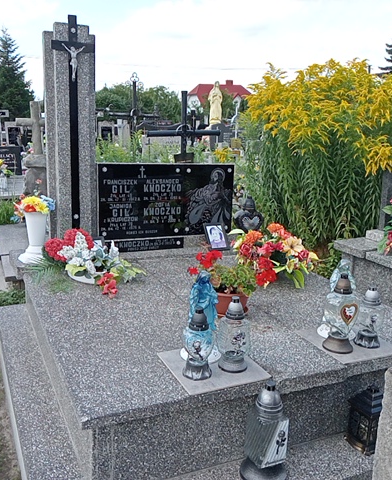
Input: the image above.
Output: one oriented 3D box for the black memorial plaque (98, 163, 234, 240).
[{"bbox_3d":[-0.183,-0.274,3.598,1.012,0.510,0.052,-4,14,-24],"label":"black memorial plaque"}]

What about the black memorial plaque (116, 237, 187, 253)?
[{"bbox_3d":[-0.364,0.042,3.572,0.602,0.088,0.024,-4,14,-24],"label":"black memorial plaque"}]

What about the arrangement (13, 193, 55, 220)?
[{"bbox_3d":[-1.030,-0.214,3.302,0.280,0.190,0.250,-4,14,-24],"label":"arrangement"}]

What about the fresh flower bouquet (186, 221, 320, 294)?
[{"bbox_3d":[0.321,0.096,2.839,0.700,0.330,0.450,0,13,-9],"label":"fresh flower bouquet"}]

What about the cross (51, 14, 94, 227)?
[{"bbox_3d":[-0.732,-0.652,3.151,0.257,1.340,0.050,-4,14,-24],"label":"cross"}]

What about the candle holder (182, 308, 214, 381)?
[{"bbox_3d":[0.012,0.384,1.959,0.119,0.275,0.119,2,14,-1],"label":"candle holder"}]

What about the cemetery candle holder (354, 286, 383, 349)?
[{"bbox_3d":[0.771,0.331,2.276,0.120,0.258,0.120,3,13,2],"label":"cemetery candle holder"}]

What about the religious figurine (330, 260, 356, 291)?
[{"bbox_3d":[0.671,0.261,2.395,0.163,0.358,0.148,-4,16,-24],"label":"religious figurine"}]

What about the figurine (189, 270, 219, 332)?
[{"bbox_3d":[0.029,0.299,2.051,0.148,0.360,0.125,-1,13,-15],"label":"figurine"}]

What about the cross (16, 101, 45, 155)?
[{"bbox_3d":[-1.596,-1.113,5.146,0.354,0.520,0.103,-4,14,-24],"label":"cross"}]

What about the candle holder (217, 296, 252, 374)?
[{"bbox_3d":[0.152,0.357,1.981,0.125,0.285,0.125,2,13,0],"label":"candle holder"}]

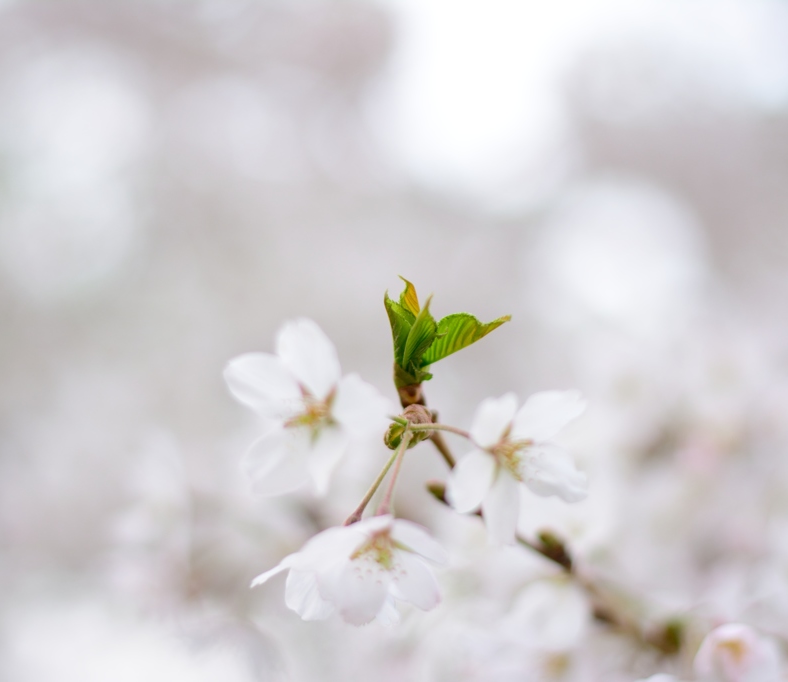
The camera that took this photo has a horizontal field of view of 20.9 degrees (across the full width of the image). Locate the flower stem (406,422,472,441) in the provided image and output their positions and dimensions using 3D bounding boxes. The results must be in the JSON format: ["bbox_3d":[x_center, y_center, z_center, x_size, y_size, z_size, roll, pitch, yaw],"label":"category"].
[{"bbox_3d":[0.009,0.017,0.408,0.014,0.003,0.003,10,4,25],"label":"flower stem"}]

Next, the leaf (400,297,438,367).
[{"bbox_3d":[0.005,-0.002,0.452,0.005,0.017,0.006,20,6,-16],"label":"leaf"}]

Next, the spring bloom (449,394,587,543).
[{"bbox_3d":[0.026,0.026,0.445,0.032,0.034,0.017,-2,14,-29],"label":"spring bloom"}]

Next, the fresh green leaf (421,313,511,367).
[{"bbox_3d":[0.015,0.000,0.455,0.021,0.007,0.007,-29,0,3],"label":"fresh green leaf"}]

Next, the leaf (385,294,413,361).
[{"bbox_3d":[0.001,-0.003,0.455,0.006,0.015,0.006,-7,0,17],"label":"leaf"}]

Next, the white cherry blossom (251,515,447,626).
[{"bbox_3d":[-0.009,0.048,0.445,0.040,0.033,0.022,0,41,-4],"label":"white cherry blossom"}]

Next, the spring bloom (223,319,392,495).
[{"bbox_3d":[-0.018,0.014,0.437,0.035,0.036,0.016,1,7,10],"label":"spring bloom"}]

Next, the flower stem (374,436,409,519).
[{"bbox_3d":[-0.001,0.029,0.450,0.003,0.018,0.003,18,-3,0],"label":"flower stem"}]

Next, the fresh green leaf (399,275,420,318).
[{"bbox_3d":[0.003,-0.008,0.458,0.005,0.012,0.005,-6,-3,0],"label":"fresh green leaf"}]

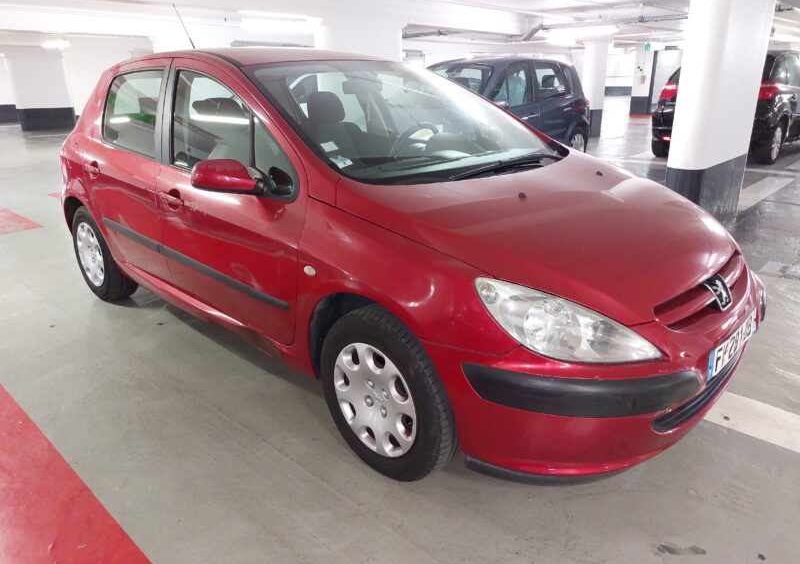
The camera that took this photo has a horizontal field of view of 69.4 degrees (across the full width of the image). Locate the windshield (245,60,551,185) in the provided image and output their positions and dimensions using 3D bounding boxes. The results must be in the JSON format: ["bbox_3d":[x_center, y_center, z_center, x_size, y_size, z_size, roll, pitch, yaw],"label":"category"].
[{"bbox_3d":[0.047,-0.794,2.707,1.440,0.130,1.060,-19,54,-44],"label":"windshield"}]

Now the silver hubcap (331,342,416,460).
[{"bbox_3d":[-0.091,0.413,2.033,0.414,0.414,0.050,18,26,42],"label":"silver hubcap"}]

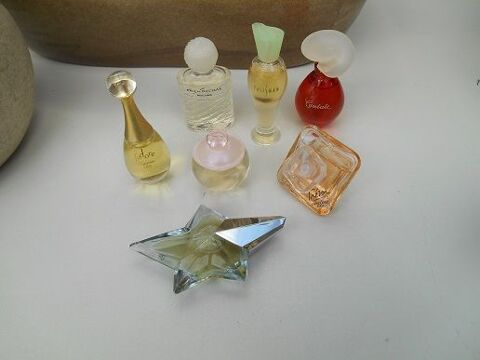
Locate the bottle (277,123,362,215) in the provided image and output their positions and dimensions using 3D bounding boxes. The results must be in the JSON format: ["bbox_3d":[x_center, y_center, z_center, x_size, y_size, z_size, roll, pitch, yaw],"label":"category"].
[{"bbox_3d":[0.045,-0.007,0.204,0.048,0.022,0.055,-5,66,-1],"label":"bottle"}]

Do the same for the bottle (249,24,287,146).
[{"bbox_3d":[0.016,-0.056,0.220,0.024,0.076,0.021,-1,48,3],"label":"bottle"}]

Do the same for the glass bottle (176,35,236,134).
[{"bbox_3d":[-0.022,-0.064,0.239,0.035,0.062,0.021,-6,48,-2],"label":"glass bottle"}]

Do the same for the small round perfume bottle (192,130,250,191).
[{"bbox_3d":[-0.012,-0.012,0.208,0.033,0.038,0.033,-6,48,-2],"label":"small round perfume bottle"}]

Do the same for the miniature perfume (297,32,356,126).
[{"bbox_3d":[0.056,-0.063,0.232,0.037,0.064,0.026,3,48,6],"label":"miniature perfume"}]

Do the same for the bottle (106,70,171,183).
[{"bbox_3d":[-0.057,-0.027,0.202,0.028,0.071,0.027,-14,49,-9],"label":"bottle"}]

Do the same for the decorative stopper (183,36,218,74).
[{"bbox_3d":[-0.023,-0.077,0.225,0.022,0.022,0.022,-2,48,2],"label":"decorative stopper"}]

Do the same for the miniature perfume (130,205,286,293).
[{"bbox_3d":[-0.015,0.029,0.183,0.081,0.021,0.047,-9,48,-5],"label":"miniature perfume"}]

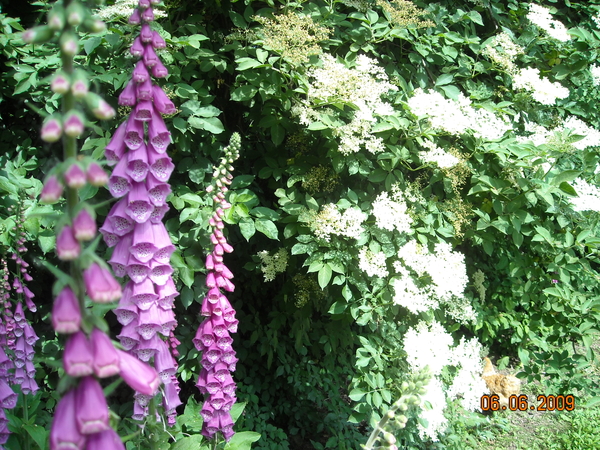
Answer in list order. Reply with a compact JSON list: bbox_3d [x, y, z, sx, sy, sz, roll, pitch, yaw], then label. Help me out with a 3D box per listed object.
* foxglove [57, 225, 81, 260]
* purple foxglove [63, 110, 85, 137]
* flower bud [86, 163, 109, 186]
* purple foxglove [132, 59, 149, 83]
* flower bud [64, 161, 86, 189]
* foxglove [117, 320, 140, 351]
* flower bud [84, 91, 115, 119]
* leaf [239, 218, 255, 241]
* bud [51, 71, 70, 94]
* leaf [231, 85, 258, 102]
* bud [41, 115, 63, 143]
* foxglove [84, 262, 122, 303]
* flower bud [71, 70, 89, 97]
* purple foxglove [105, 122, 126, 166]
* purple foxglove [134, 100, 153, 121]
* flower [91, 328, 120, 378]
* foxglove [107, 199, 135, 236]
[{"bbox_3d":[-0.162,0.012,0.425,0.018,0.026,0.021,-2,15,-16],"label":"foxglove"},{"bbox_3d":[-0.157,-0.070,0.420,0.013,0.018,0.013,0,-20,-5],"label":"purple foxglove"},{"bbox_3d":[-0.143,-0.036,0.430,0.015,0.018,0.019,-12,21,-22],"label":"flower bud"},{"bbox_3d":[-0.181,-0.175,0.690,0.017,0.026,0.016,2,-22,20],"label":"purple foxglove"},{"bbox_3d":[-0.157,-0.035,0.425,0.015,0.018,0.019,0,16,-18],"label":"flower bud"},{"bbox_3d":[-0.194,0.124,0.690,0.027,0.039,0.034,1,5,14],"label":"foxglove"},{"bbox_3d":[-0.133,-0.079,0.405,0.025,0.011,0.011,37,-3,17],"label":"flower bud"},{"bbox_3d":[-0.137,0.011,1.550,0.041,0.058,0.020,0,5,-5],"label":"leaf"},{"bbox_3d":[-0.166,-0.099,0.420,0.013,0.018,0.013,-1,-25,-15],"label":"bud"},{"bbox_3d":[-0.155,-0.368,1.700,0.082,0.012,0.050,-20,41,-10],"label":"leaf"},{"bbox_3d":[-0.174,-0.068,0.425,0.013,0.018,0.013,1,-20,15],"label":"bud"},{"bbox_3d":[-0.136,0.039,0.420,0.021,0.028,0.019,-4,-18,-40],"label":"foxglove"},{"bbox_3d":[-0.147,-0.094,0.405,0.012,0.019,0.015,-2,5,-25],"label":"flower bud"},{"bbox_3d":[-0.213,-0.094,0.700,0.021,0.046,0.021,27,-11,-34],"label":"purple foxglove"},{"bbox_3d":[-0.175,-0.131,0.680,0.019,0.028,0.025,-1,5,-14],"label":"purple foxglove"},{"bbox_3d":[-0.135,0.089,0.420,0.018,0.034,0.019,-2,-14,-25],"label":"flower"},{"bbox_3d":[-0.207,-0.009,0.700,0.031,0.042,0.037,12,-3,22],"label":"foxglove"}]

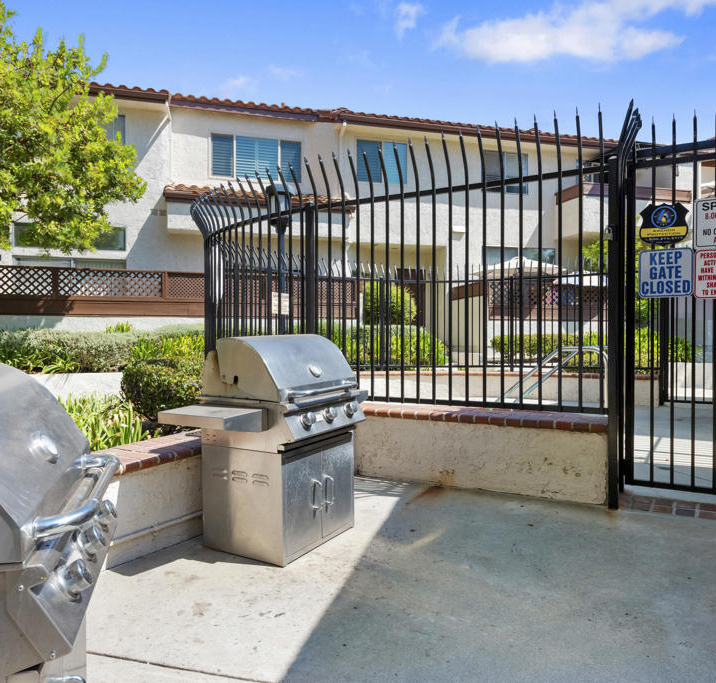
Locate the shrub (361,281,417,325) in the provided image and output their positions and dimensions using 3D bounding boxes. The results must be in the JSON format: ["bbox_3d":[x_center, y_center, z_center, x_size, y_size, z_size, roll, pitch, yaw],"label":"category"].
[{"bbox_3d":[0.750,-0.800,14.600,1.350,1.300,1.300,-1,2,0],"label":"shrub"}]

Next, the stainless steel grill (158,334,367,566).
[{"bbox_3d":[-0.404,0.557,3.461,0.719,1.175,1.370,0,2,31],"label":"stainless steel grill"}]

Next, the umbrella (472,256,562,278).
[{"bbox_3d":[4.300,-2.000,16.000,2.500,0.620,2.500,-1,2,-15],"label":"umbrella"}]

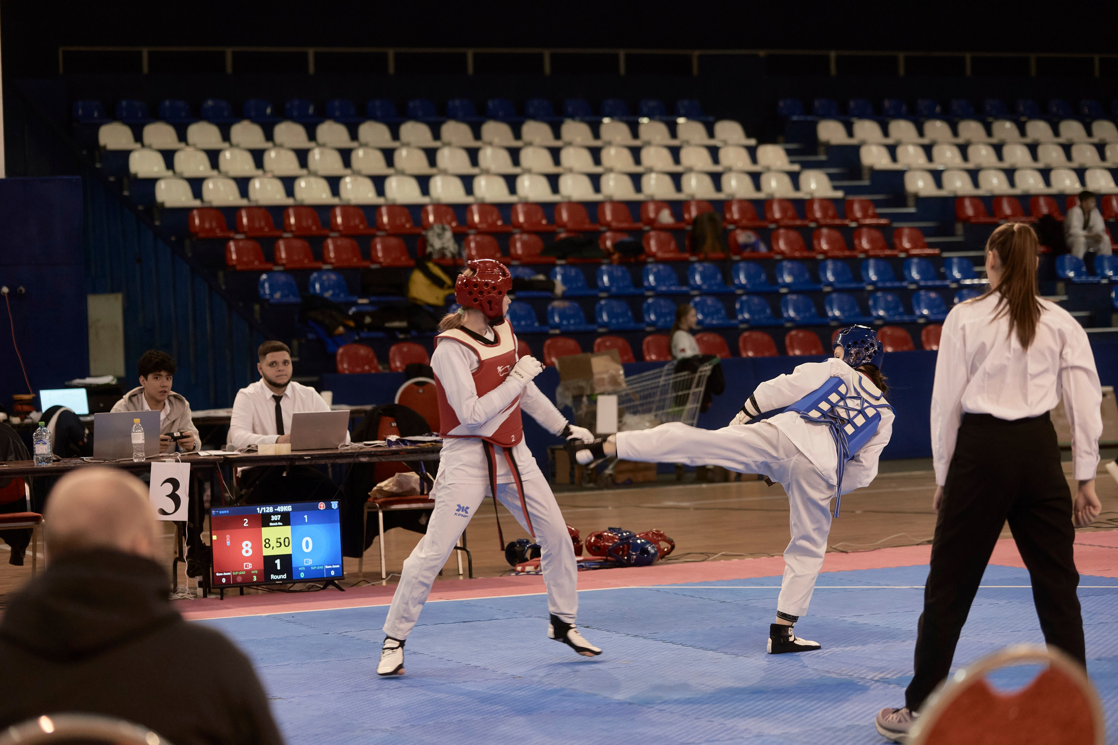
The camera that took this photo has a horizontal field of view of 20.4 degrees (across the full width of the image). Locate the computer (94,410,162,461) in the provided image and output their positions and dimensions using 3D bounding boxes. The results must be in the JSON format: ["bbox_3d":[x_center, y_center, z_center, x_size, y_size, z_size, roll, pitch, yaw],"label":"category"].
[{"bbox_3d":[-2.258,0.316,16.023,0.355,0.233,0.300,-2,2,-26],"label":"computer"}]

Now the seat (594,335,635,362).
[{"bbox_3d":[0.509,-0.169,26.491,0.420,0.310,0.380,-2,2,-26],"label":"seat"}]

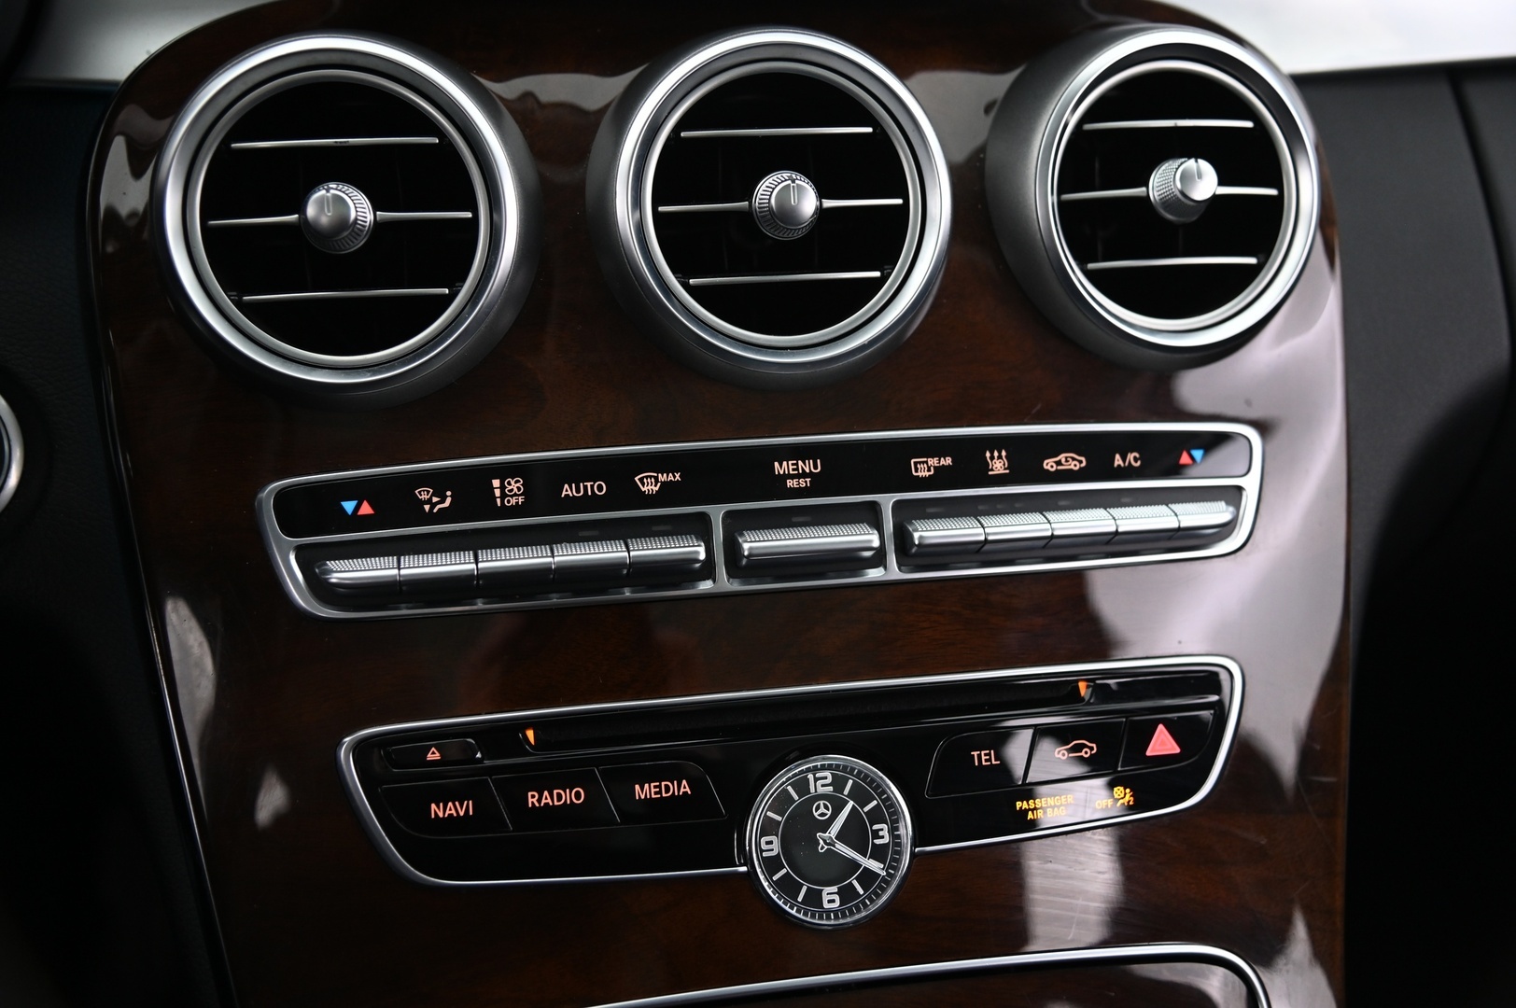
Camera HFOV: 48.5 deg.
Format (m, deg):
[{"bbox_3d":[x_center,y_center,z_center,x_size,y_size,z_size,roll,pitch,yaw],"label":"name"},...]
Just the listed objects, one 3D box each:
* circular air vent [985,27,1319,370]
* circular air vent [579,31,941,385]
[{"bbox_3d":[0.100,-0.076,0.414,0.086,0.086,0.029,-5,5,-16],"label":"circular air vent"},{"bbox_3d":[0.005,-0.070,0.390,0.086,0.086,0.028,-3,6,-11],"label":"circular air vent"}]

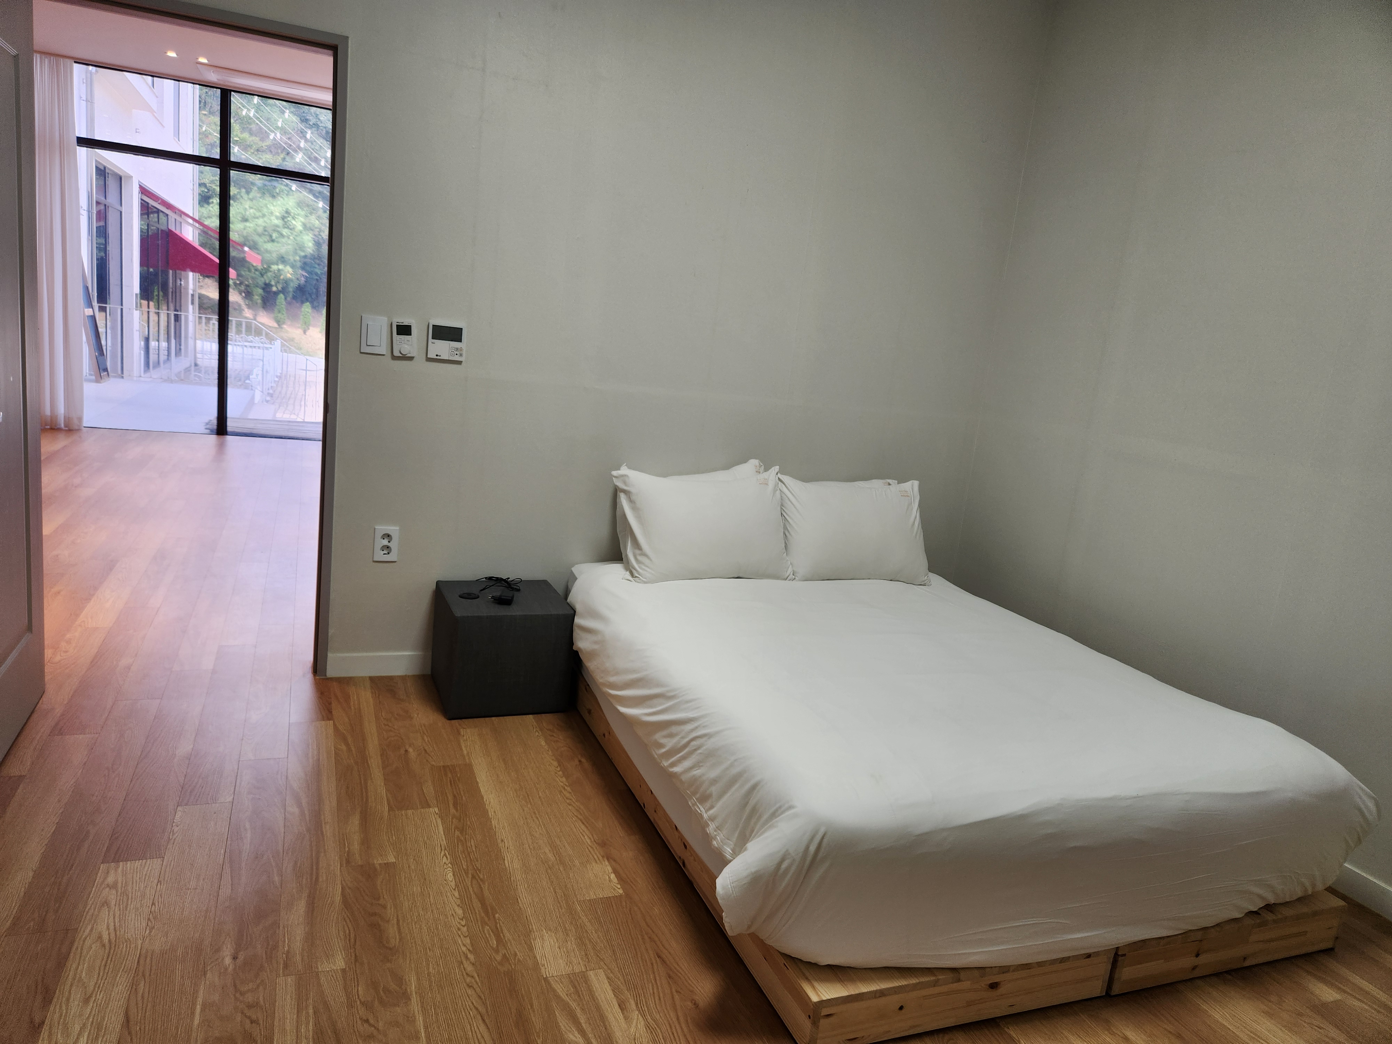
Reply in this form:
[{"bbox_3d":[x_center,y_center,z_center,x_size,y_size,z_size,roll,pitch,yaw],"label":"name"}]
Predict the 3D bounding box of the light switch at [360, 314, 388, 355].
[{"bbox_3d":[-1.072,-0.620,3.075,0.077,0.120,0.011,2,11,-23],"label":"light switch"}]

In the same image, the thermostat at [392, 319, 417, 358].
[{"bbox_3d":[-0.981,-0.615,3.108,0.071,0.118,0.022,2,11,-23],"label":"thermostat"}]

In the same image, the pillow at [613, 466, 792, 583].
[{"bbox_3d":[0.033,0.008,3.441,0.670,0.430,0.165,2,-3,-23],"label":"pillow"}]

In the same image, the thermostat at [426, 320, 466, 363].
[{"bbox_3d":[-0.854,-0.616,3.163,0.120,0.121,0.018,2,11,-23],"label":"thermostat"}]

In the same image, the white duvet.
[{"bbox_3d":[0.578,0.548,2.869,1.660,0.350,2.015,2,11,-23],"label":"white duvet"}]

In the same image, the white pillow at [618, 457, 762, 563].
[{"bbox_3d":[-0.009,-0.027,3.543,0.630,0.430,0.140,2,2,-23],"label":"white pillow"}]

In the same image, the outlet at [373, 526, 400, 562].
[{"bbox_3d":[-1.081,0.078,3.230,0.077,0.120,0.011,2,11,-23],"label":"outlet"}]

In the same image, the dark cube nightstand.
[{"bbox_3d":[-0.679,0.435,3.247,0.404,0.354,0.410,2,11,-23],"label":"dark cube nightstand"}]

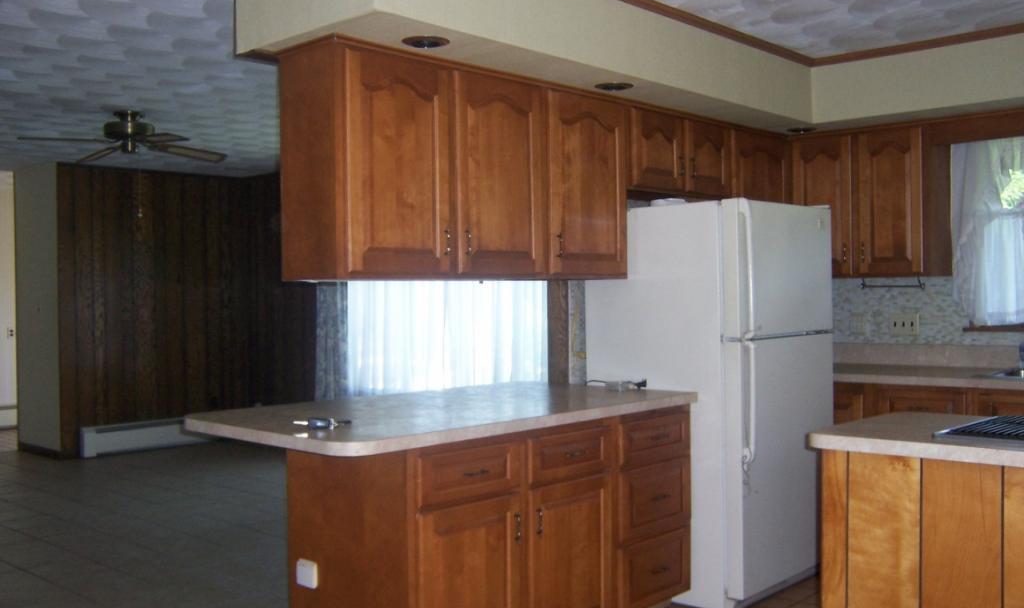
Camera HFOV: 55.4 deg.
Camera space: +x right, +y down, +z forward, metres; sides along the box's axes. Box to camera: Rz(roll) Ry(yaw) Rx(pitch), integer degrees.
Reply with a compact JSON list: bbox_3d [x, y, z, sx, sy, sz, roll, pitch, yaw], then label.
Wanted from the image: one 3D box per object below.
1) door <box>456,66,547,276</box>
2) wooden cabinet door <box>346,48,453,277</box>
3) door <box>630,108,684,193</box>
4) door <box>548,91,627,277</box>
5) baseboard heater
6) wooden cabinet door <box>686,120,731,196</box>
[{"bbox_3d":[-0.046,-0.493,3.818,0.025,0.751,0.507,0,1,44],"label":"door"},{"bbox_3d":[-0.398,-0.484,3.449,0.025,0.751,0.472,0,1,44],"label":"wooden cabinet door"},{"bbox_3d":[0.674,-0.713,4.575,0.025,0.350,0.421,0,1,44],"label":"door"},{"bbox_3d":[0.325,-0.503,4.207,0.025,0.751,0.521,0,1,44],"label":"door"},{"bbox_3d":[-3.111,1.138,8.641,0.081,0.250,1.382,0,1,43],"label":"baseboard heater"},{"bbox_3d":[0.967,-0.720,4.883,0.025,0.350,0.406,0,1,44],"label":"wooden cabinet door"}]

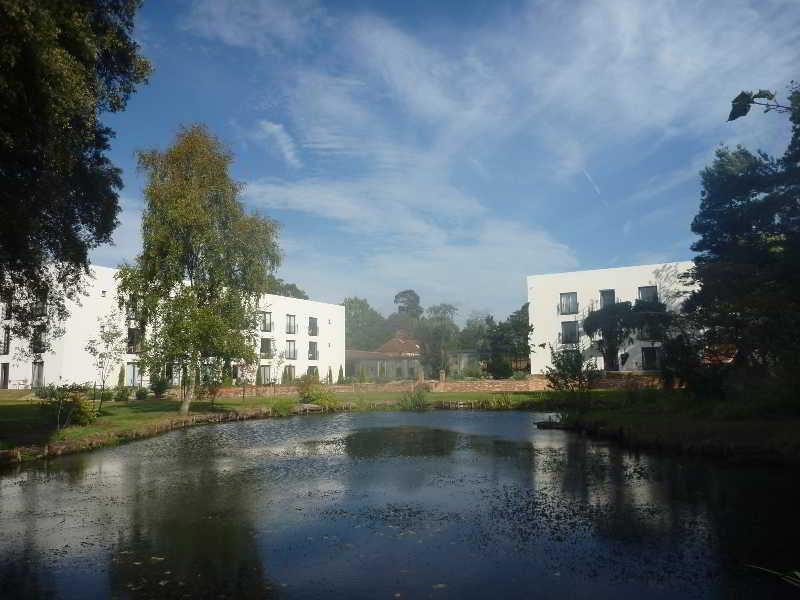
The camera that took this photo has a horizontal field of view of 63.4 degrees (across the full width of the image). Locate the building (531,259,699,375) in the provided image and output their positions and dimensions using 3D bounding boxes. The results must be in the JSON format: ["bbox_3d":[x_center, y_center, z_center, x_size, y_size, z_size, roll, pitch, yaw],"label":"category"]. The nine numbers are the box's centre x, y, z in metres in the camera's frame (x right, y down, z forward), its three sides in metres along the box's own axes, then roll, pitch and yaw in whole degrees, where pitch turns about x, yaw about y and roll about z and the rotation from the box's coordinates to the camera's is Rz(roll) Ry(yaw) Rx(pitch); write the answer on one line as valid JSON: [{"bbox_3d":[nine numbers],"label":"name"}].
[{"bbox_3d":[24.871,2.843,71.274,17.000,10.400,14.000,-5,-8,31],"label":"building"}]

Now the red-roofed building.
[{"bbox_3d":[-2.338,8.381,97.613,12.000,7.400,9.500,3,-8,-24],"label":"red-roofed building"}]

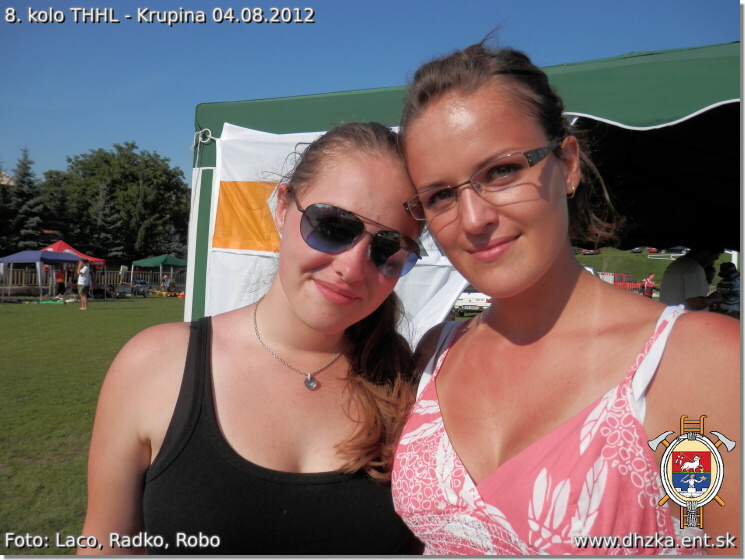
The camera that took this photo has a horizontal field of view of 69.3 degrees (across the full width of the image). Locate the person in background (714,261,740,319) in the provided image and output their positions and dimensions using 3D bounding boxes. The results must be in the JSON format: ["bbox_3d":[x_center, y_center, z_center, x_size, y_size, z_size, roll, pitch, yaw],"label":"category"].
[{"bbox_3d":[4.000,0.640,6.000,0.420,1.620,0.500,1,1,6],"label":"person in background"}]

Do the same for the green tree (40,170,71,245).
[{"bbox_3d":[-21.200,-3.350,36.000,2.900,7.900,2.900,1,1,0],"label":"green tree"}]

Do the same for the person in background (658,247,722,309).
[{"bbox_3d":[2.670,0.570,4.600,0.550,1.760,0.520,0,1,-18],"label":"person in background"}]

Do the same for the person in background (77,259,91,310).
[{"bbox_3d":[-10.040,0.180,18.700,0.470,1.760,0.500,1,1,0],"label":"person in background"}]

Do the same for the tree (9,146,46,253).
[{"bbox_3d":[-21.850,-3.900,34.000,3.000,9.000,3.000,1,1,0],"label":"tree"}]

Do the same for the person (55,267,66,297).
[{"bbox_3d":[-15.950,0.090,27.500,0.500,1.550,0.420,0,1,-37],"label":"person"}]

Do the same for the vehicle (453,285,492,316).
[{"bbox_3d":[3.680,0.560,19.900,1.640,1.400,3.850,1,1,13],"label":"vehicle"}]

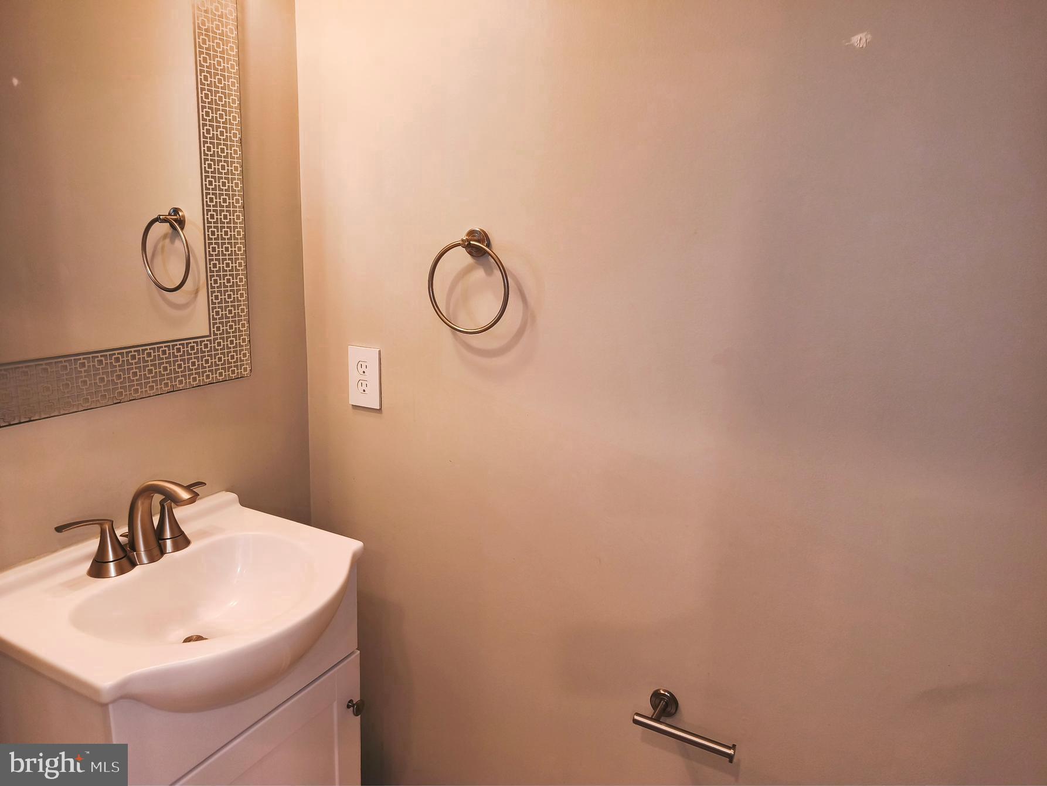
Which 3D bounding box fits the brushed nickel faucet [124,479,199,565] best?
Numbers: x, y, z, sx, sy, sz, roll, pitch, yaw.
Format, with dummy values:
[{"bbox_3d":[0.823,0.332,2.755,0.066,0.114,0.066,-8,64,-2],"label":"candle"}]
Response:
[{"bbox_3d":[-0.579,0.210,1.117,0.158,0.146,0.046,9,15,25],"label":"brushed nickel faucet"}]

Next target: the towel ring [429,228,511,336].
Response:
[{"bbox_3d":[-0.095,-0.201,1.257,0.168,0.191,0.053,9,15,25],"label":"towel ring"}]

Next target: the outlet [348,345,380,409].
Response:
[{"bbox_3d":[-0.325,-0.033,1.435,0.079,0.124,0.008,9,15,25],"label":"outlet"}]

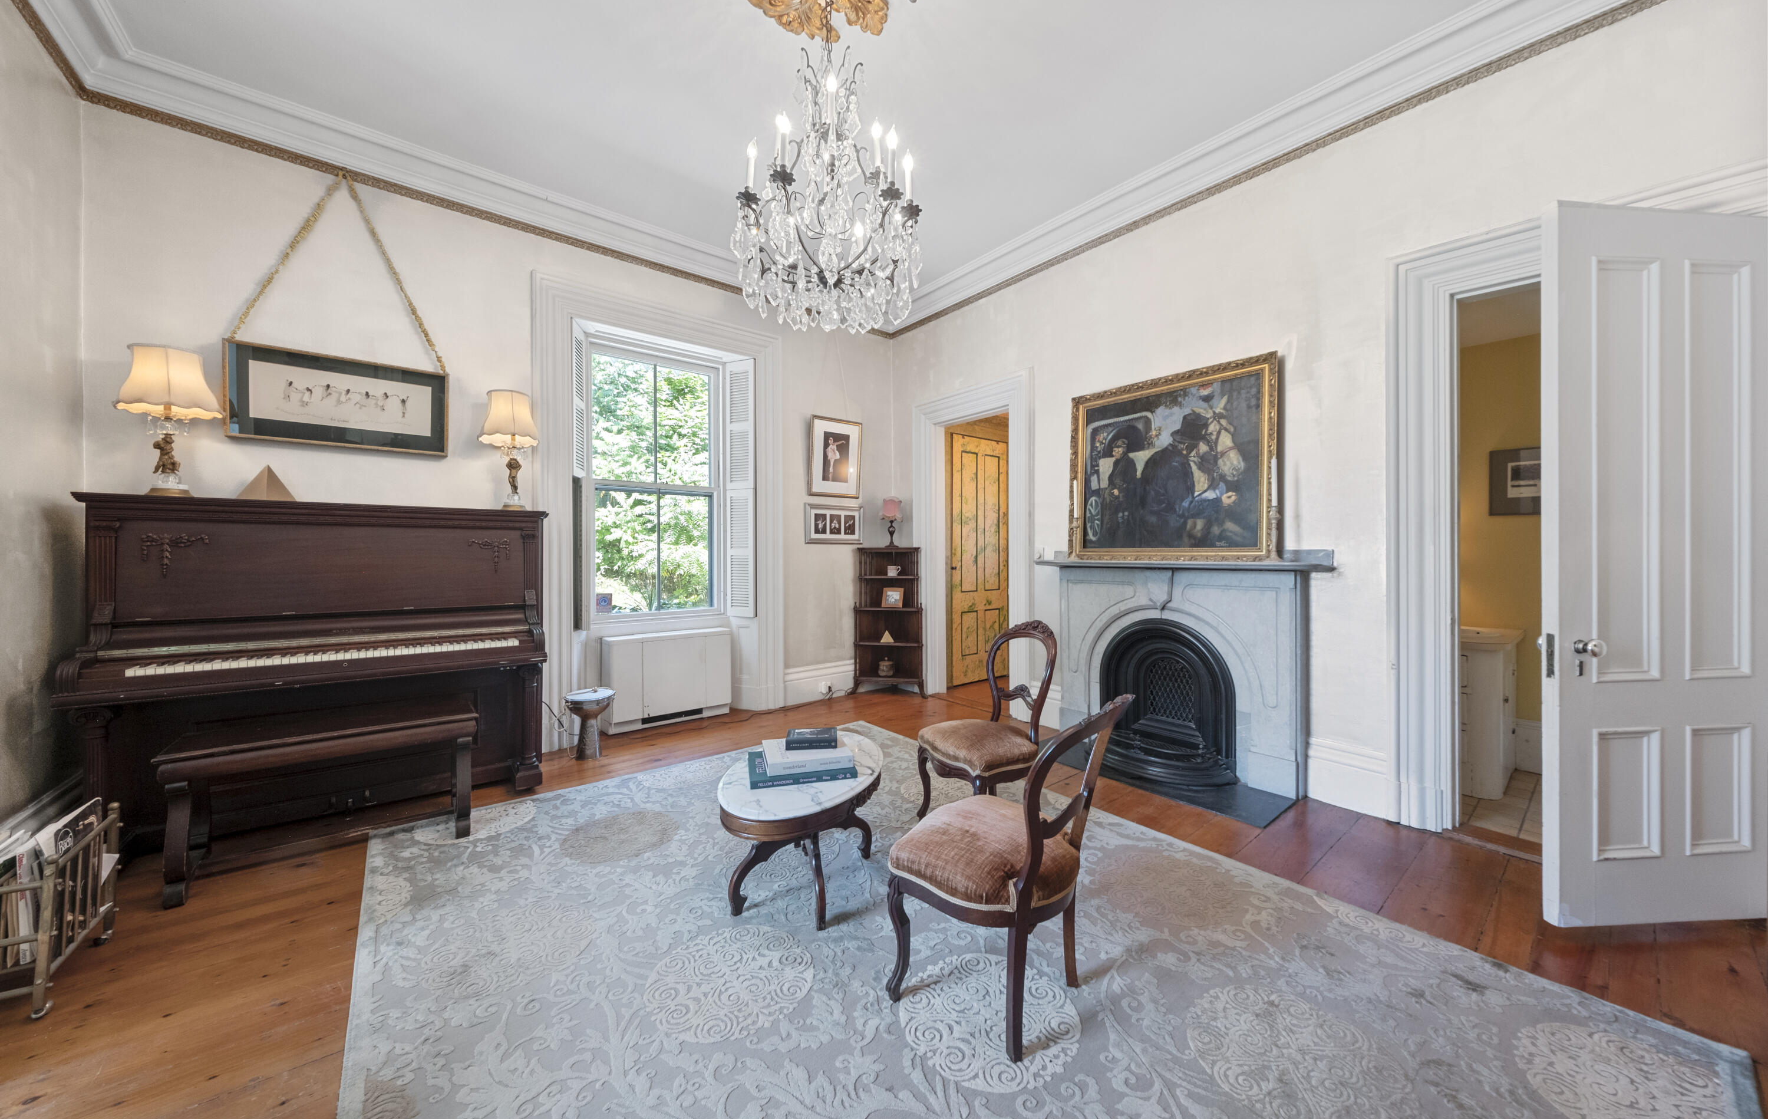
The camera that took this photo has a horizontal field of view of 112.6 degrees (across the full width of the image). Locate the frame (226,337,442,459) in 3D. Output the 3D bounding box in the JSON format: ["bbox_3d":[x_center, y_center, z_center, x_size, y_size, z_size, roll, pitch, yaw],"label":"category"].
[{"bbox_3d":[-2.711,-0.788,2.970,0.824,0.450,0.035,0,0,-39],"label":"frame"}]

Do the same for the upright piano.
[{"bbox_3d":[-2.447,0.449,2.729,1.554,1.390,0.650,0,0,-39],"label":"upright piano"}]

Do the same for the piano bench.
[{"bbox_3d":[-2.221,0.929,2.402,0.920,0.510,0.370,0,0,-39],"label":"piano bench"}]

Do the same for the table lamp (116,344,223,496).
[{"bbox_3d":[-3.000,-0.564,2.478,0.285,0.630,0.285,0,0,-39],"label":"table lamp"}]

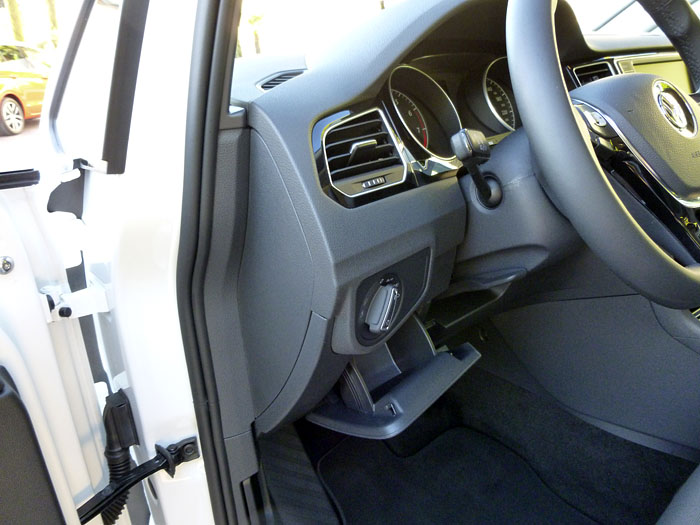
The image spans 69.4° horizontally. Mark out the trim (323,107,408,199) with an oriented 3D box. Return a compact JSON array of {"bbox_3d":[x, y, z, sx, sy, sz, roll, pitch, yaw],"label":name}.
[{"bbox_3d":[0.011,-0.103,0.478,0.097,0.077,0.020,-20,6,-35],"label":"trim"}]

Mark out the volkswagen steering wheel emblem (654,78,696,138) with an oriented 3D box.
[{"bbox_3d":[0.273,-0.128,0.426,0.059,0.059,0.010,-20,-7,-34],"label":"volkswagen steering wheel emblem"}]

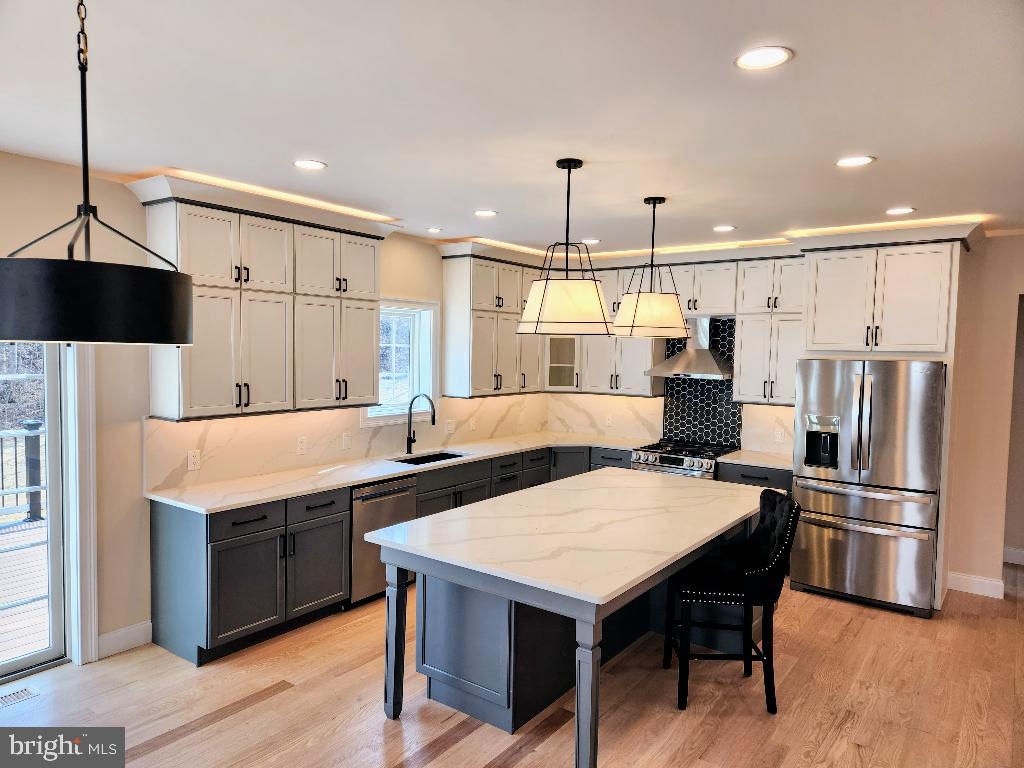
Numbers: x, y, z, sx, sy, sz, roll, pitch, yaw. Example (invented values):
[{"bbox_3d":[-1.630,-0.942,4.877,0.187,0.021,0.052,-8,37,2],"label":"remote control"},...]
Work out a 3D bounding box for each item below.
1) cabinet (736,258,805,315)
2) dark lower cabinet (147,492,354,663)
[{"bbox_3d":[2.314,-0.830,5.908,0.610,0.453,0.333,3,4,36],"label":"cabinet"},{"bbox_3d":[-1.615,1.121,4.300,0.617,0.876,0.989,3,4,36],"label":"dark lower cabinet"}]

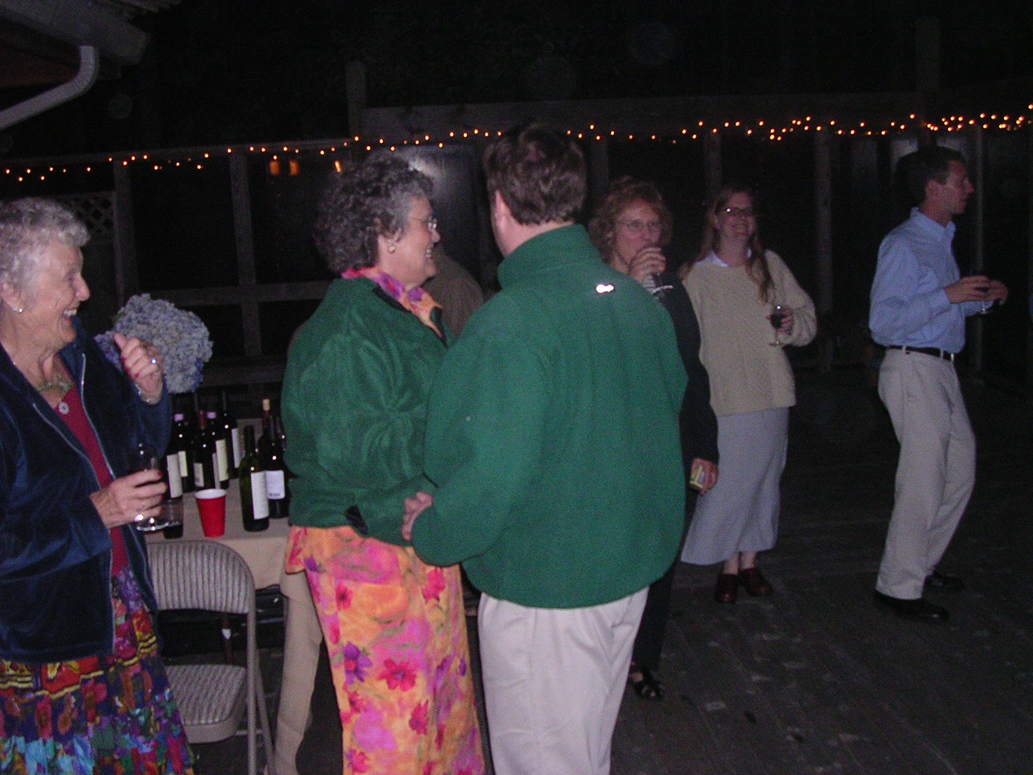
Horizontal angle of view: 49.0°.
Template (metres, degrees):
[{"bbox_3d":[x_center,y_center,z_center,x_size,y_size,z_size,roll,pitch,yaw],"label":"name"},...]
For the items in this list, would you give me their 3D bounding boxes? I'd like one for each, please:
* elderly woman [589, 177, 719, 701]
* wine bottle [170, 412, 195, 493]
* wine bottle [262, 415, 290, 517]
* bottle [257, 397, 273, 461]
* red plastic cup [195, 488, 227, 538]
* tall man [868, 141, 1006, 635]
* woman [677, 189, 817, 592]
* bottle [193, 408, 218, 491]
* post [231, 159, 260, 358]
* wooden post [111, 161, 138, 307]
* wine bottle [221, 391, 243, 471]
[{"bbox_3d":[0.436,0.171,3.744,0.520,1.690,0.360,-4,7,-9],"label":"elderly woman"},{"bbox_3d":[-1.164,0.222,3.954,0.074,0.280,0.074,-3,7,0],"label":"wine bottle"},{"bbox_3d":[-0.724,0.232,3.402,0.077,0.306,0.077,-3,7,0],"label":"wine bottle"},{"bbox_3d":[-0.792,0.207,3.646,0.075,0.330,0.075,-3,7,0],"label":"bottle"},{"bbox_3d":[-0.865,0.360,3.223,0.093,0.118,0.093,-3,7,0],"label":"red plastic cup"},{"bbox_3d":[1.648,-0.027,4.439,0.500,1.800,0.500,1,8,33],"label":"tall man"},{"bbox_3d":[0.957,0.021,4.707,0.560,1.700,0.370,-3,7,-1],"label":"woman"},{"bbox_3d":[-1.045,0.219,3.803,0.075,0.292,0.075,-3,7,0],"label":"bottle"},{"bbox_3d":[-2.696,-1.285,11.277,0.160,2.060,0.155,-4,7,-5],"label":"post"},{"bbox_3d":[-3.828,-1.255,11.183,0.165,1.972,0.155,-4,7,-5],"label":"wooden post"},{"bbox_3d":[-1.028,0.165,4.082,0.075,0.306,0.075,-3,7,0],"label":"wine bottle"}]

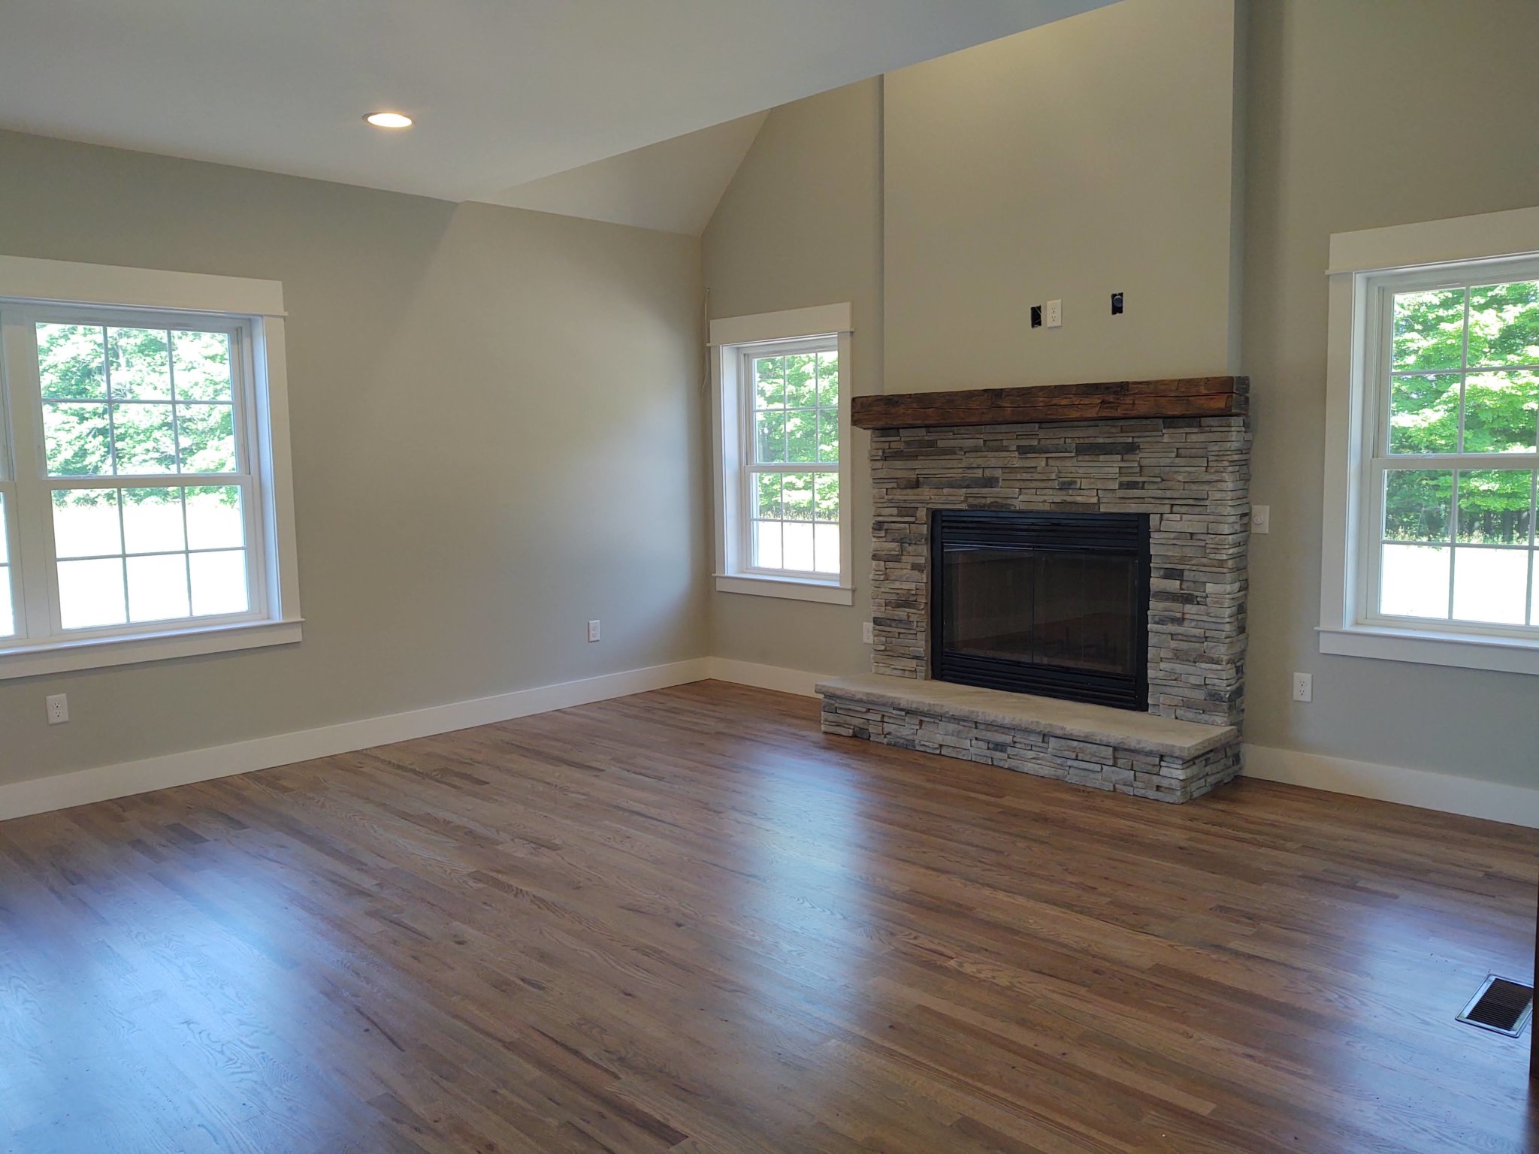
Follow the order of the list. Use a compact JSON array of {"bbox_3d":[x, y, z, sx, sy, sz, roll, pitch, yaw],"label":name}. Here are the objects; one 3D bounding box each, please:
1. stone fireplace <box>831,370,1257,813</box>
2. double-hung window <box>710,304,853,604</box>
[{"bbox_3d":[1.157,0.053,5.641,1.984,1.570,0.603,5,8,44],"label":"stone fireplace"},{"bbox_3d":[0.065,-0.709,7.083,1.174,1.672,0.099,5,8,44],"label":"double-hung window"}]

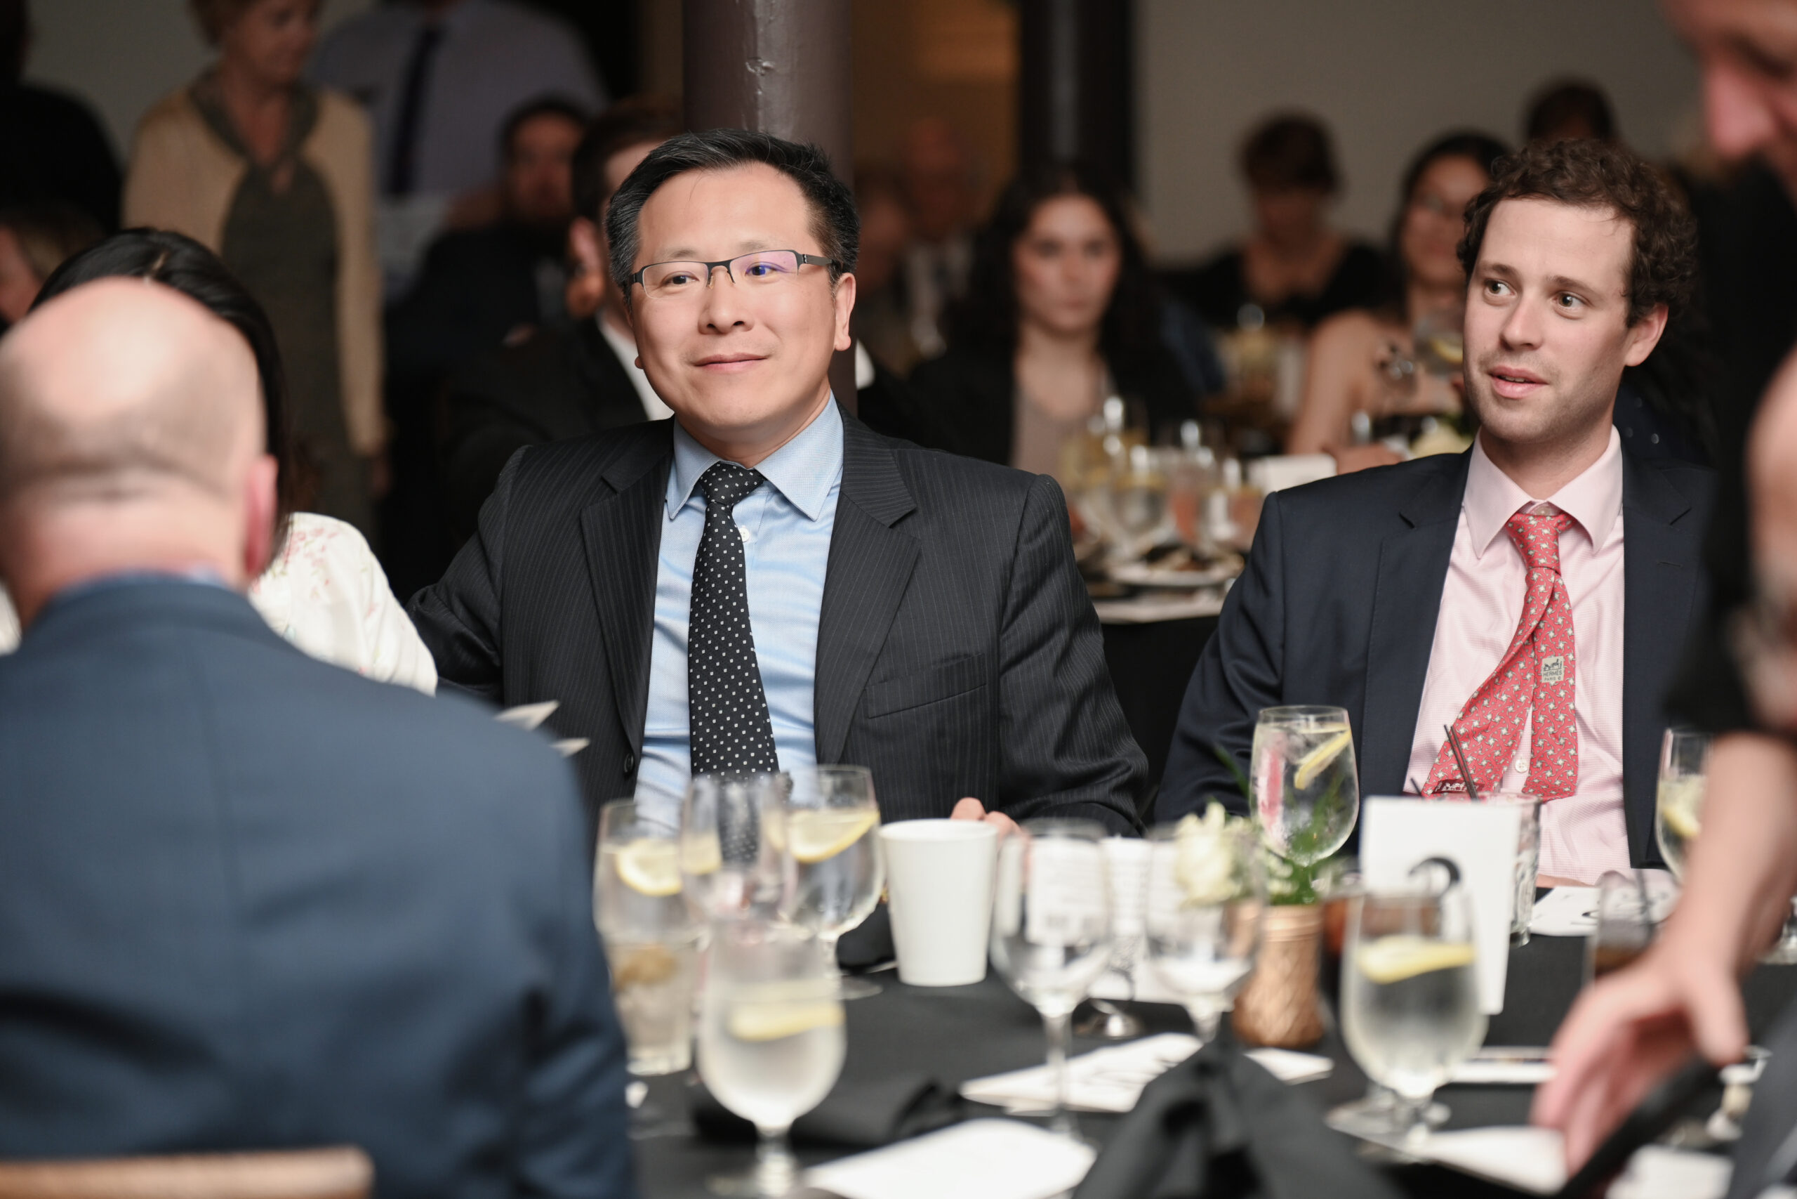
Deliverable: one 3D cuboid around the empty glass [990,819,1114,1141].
[{"bbox_3d":[0.094,0.235,3.868,0.075,0.184,0.075,-1,6,0],"label":"empty glass"}]

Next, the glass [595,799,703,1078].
[{"bbox_3d":[-0.162,0.222,4.156,0.083,0.163,0.083,-1,6,0],"label":"glass"}]

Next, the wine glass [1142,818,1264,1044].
[{"bbox_3d":[0.188,0.233,3.877,0.075,0.183,0.075,-1,6,0],"label":"wine glass"}]

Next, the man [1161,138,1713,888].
[{"bbox_3d":[0.497,0.314,4.836,0.580,1.322,0.800,-1,6,5],"label":"man"}]

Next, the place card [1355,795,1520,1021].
[{"bbox_3d":[0.362,0.207,4.250,0.109,0.142,0.015,3,0,14],"label":"place card"}]

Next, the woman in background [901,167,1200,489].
[{"bbox_3d":[0.206,0.034,7.998,0.480,1.180,0.700,-1,6,-8],"label":"woman in background"}]

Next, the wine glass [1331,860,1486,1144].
[{"bbox_3d":[0.307,0.252,3.738,0.082,0.150,0.082,0,6,0],"label":"wine glass"}]

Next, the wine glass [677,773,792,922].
[{"bbox_3d":[-0.106,0.205,4.125,0.077,0.160,0.077,0,6,0],"label":"wine glass"}]

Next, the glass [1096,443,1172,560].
[{"bbox_3d":[0.264,-0.100,7.049,0.080,0.149,0.080,0,6,0],"label":"glass"}]

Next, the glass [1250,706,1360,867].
[{"bbox_3d":[0.300,0.156,4.643,0.080,0.149,0.080,0,6,0],"label":"glass"}]

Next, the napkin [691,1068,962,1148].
[{"bbox_3d":[-0.044,0.303,3.788,0.170,0.036,0.110,0,6,0],"label":"napkin"}]

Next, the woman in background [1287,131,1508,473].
[{"bbox_3d":[0.711,-0.034,8.544,0.480,1.200,0.700,1,6,8],"label":"woman in background"}]

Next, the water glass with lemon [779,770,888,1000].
[{"bbox_3d":[-0.050,0.198,4.421,0.080,0.155,0.080,-1,6,0],"label":"water glass with lemon"}]

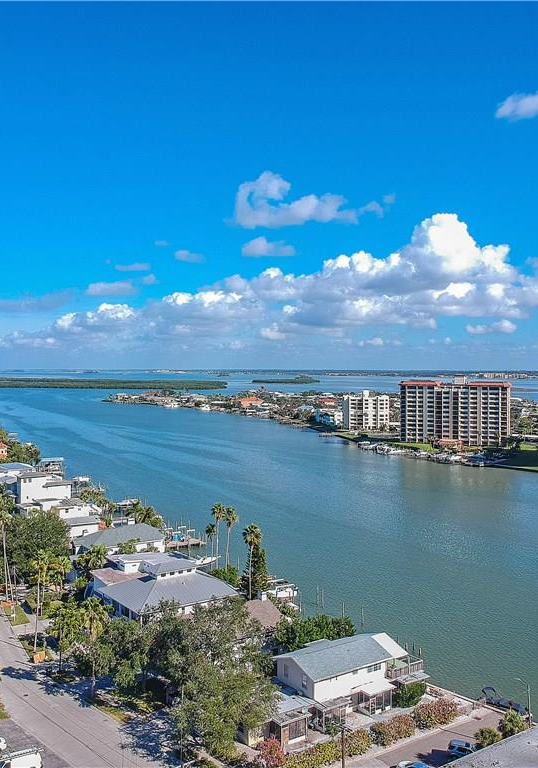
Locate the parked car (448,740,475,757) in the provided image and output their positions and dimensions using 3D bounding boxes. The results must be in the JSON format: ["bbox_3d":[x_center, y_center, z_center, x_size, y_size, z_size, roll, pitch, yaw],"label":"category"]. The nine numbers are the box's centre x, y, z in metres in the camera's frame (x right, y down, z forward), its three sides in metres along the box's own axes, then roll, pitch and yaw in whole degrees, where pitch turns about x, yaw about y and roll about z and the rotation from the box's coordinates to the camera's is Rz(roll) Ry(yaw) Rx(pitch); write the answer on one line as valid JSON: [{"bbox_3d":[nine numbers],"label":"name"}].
[{"bbox_3d":[22.987,42.858,85.619,4.600,1.600,1.850,0,1,20],"label":"parked car"}]

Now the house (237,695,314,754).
[{"bbox_3d":[0.871,41.674,91.818,9.200,3.700,7.300,-1,1,-33],"label":"house"}]

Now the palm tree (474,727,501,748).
[{"bbox_3d":[26.151,42.255,88.073,2.900,2.700,2.900,0,1,0],"label":"palm tree"}]

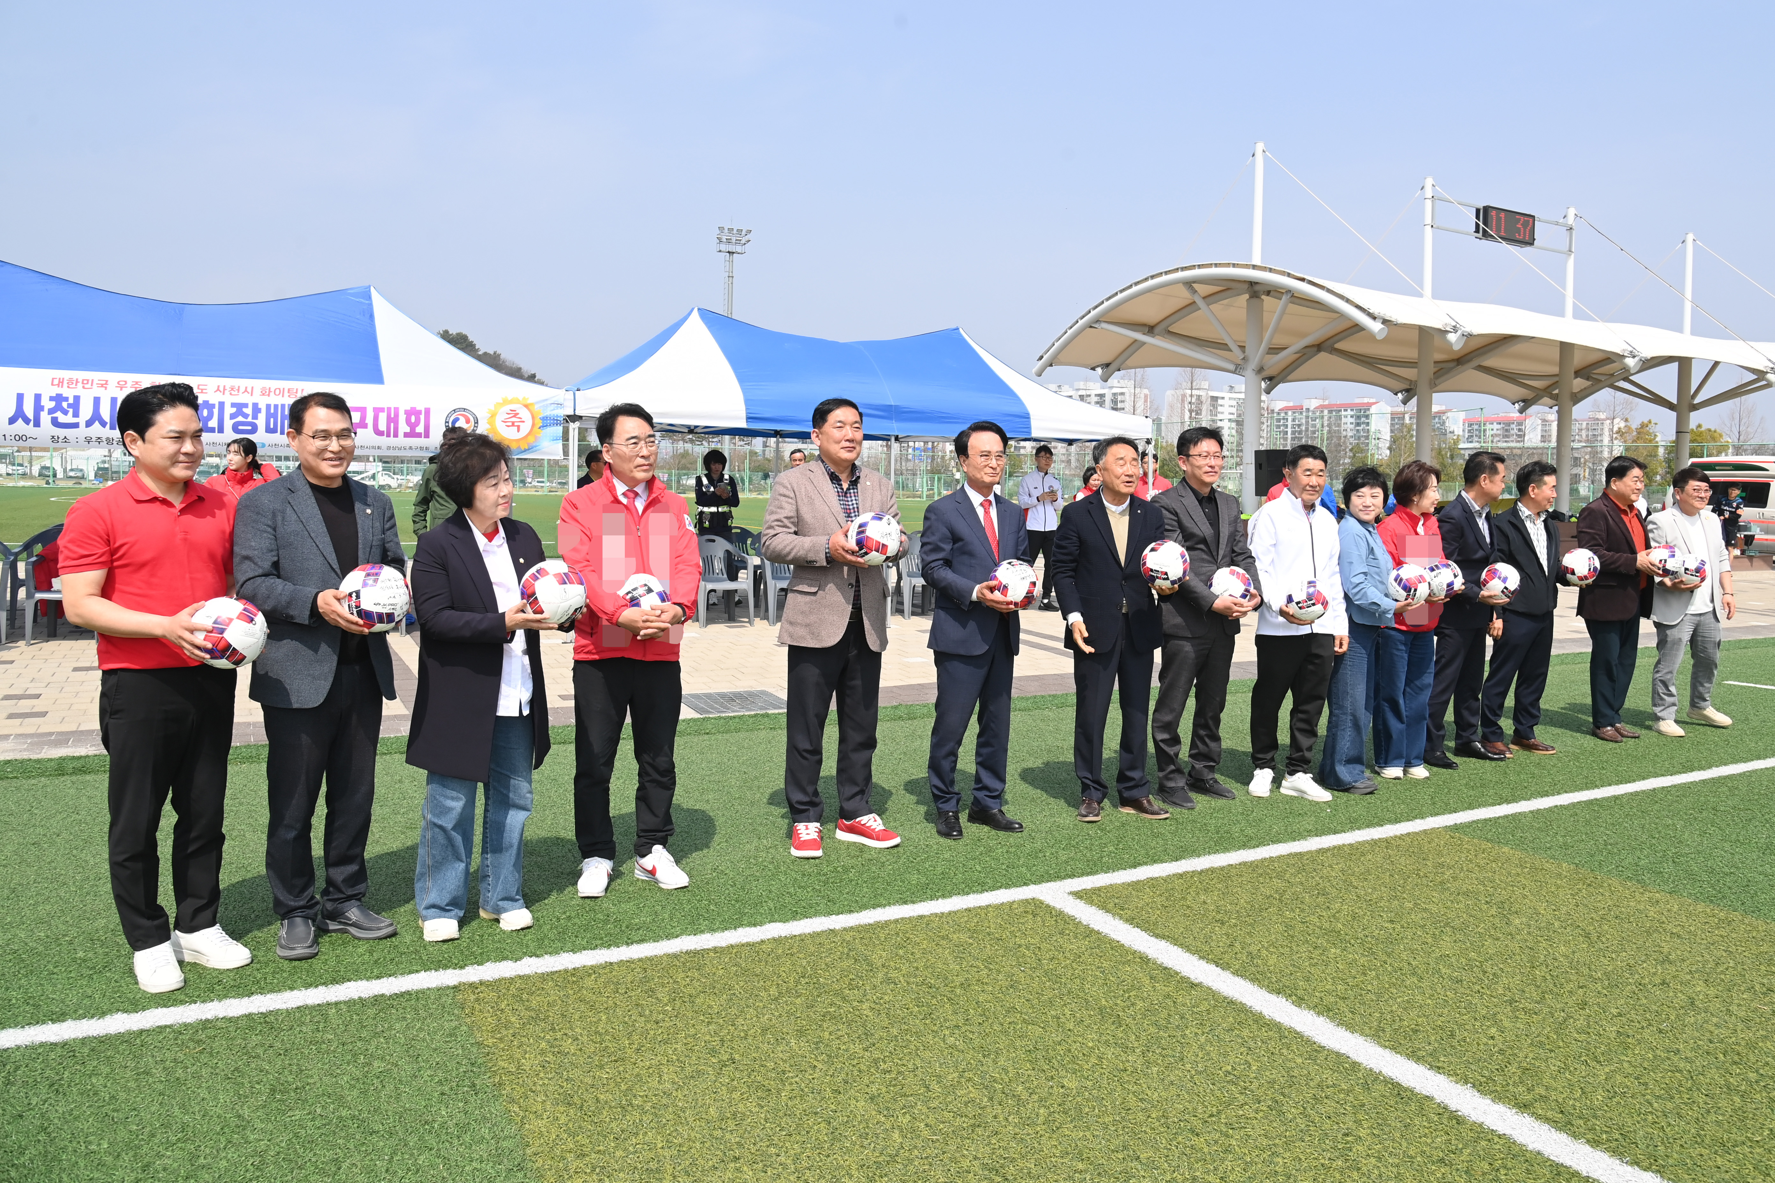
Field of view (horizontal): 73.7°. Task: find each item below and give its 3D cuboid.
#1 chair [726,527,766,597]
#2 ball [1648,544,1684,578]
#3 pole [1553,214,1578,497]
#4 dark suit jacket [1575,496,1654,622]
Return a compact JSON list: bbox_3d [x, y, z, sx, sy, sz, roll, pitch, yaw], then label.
[{"bbox_3d":[-1.618,-0.287,12.900,0.570,0.820,0.570,-1,5,-17],"label":"chair"},{"bbox_3d":[4.869,-0.188,7.400,0.218,0.218,0.218,-2,6,-27],"label":"ball"},{"bbox_3d":[15.418,-4.852,26.912,0.320,7.600,0.320,-3,5,-27],"label":"pole"},{"bbox_3d":[4.579,-0.205,7.450,0.520,0.790,0.420,-3,6,-36],"label":"dark suit jacket"}]

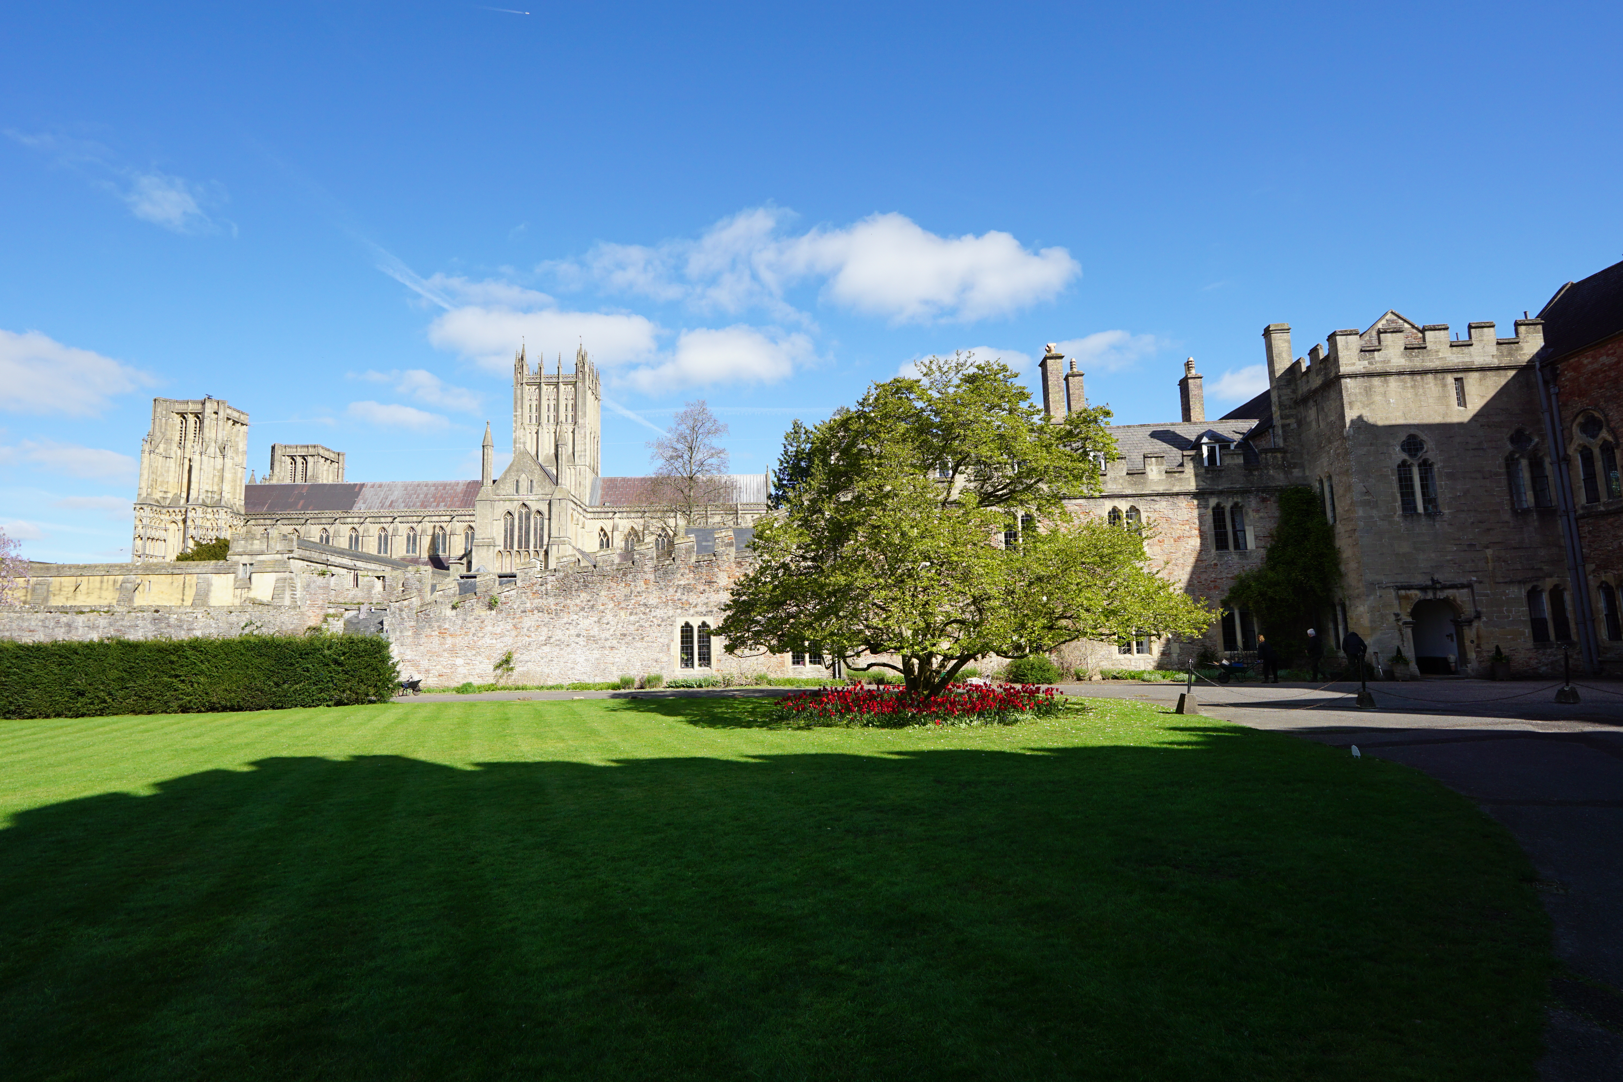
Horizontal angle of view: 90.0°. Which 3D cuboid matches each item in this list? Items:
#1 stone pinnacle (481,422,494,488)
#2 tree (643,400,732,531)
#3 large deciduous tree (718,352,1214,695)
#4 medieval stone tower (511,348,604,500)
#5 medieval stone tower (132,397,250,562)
[{"bbox_3d":[-51.515,-13.688,129.146,1.800,10.700,1.800,-1,-7,-4],"label":"stone pinnacle"},{"bbox_3d":[-11.883,-1.214,79.755,9.000,25.420,9.000,-2,-7,0],"label":"tree"},{"bbox_3d":[3.447,-0.194,18.237,10.800,7.980,10.200,-2,-7,0],"label":"large deciduous tree"},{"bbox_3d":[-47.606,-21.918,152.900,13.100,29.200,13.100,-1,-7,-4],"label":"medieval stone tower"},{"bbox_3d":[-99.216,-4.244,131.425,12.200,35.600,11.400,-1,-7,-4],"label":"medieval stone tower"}]

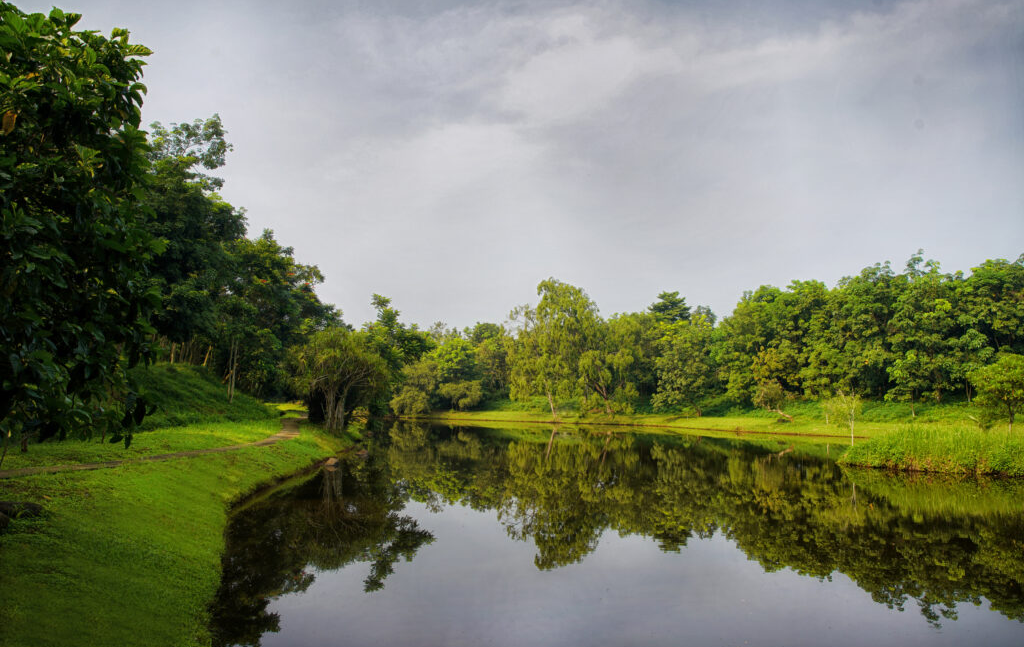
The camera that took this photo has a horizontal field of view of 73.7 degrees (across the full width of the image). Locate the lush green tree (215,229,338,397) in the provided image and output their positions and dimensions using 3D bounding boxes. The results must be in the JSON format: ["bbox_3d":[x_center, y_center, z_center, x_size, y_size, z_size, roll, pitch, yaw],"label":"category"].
[{"bbox_3d":[-12.070,-0.410,35.000,6.060,8.920,6.000,2,-6,-19],"label":"lush green tree"}]

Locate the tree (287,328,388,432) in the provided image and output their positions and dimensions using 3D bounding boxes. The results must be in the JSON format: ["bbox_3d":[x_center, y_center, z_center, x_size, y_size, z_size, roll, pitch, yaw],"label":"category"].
[{"bbox_3d":[-7.280,2.380,28.500,4.110,4.340,4.200,2,-5,-14],"label":"tree"}]

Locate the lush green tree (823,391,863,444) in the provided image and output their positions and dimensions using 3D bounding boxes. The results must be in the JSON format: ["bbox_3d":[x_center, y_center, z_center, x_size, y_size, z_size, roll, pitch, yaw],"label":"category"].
[{"bbox_3d":[13.070,3.760,27.000,1.470,2.210,1.500,-2,-6,26],"label":"lush green tree"}]

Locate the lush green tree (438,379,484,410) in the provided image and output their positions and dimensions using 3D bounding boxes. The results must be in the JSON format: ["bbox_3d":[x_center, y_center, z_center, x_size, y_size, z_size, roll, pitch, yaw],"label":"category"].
[{"bbox_3d":[-3.920,5.590,53.000,3.490,2.330,3.200,1,-5,-4],"label":"lush green tree"}]

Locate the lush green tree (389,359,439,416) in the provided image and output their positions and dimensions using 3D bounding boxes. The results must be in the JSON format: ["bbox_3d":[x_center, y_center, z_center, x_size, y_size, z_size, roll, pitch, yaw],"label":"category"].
[{"bbox_3d":[-7.650,4.970,53.000,3.780,4.500,3.900,1,-5,-8],"label":"lush green tree"}]

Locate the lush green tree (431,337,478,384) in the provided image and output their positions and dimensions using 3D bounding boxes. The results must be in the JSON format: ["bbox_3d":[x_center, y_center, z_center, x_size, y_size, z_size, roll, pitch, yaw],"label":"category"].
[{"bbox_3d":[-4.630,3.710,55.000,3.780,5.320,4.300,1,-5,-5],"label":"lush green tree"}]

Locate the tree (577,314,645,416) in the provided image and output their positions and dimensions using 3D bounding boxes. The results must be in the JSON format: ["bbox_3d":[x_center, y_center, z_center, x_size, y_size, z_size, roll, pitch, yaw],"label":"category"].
[{"bbox_3d":[6.930,2.950,48.000,4.660,7.170,4.700,0,-5,8],"label":"tree"}]

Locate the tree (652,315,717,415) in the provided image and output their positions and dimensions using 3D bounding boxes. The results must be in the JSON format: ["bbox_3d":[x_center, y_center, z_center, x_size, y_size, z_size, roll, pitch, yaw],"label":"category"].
[{"bbox_3d":[12.000,2.850,47.500,4.300,6.960,4.500,-1,-5,14],"label":"tree"}]

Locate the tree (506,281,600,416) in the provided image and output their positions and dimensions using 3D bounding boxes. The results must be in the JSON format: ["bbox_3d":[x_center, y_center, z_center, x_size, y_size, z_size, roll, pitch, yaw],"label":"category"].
[{"bbox_3d":[3.090,1.780,48.500,6.540,9.950,6.000,0,-5,4],"label":"tree"}]

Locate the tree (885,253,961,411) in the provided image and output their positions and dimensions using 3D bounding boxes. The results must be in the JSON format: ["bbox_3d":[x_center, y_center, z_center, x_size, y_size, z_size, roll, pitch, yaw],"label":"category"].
[{"bbox_3d":[23.450,0.460,39.000,3.940,9.030,4.600,-3,-6,31],"label":"tree"}]

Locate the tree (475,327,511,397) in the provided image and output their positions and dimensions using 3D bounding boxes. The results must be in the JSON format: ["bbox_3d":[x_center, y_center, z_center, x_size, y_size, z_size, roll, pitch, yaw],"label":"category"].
[{"bbox_3d":[-1.540,3.420,57.000,3.440,6.350,3.600,1,-5,-2],"label":"tree"}]

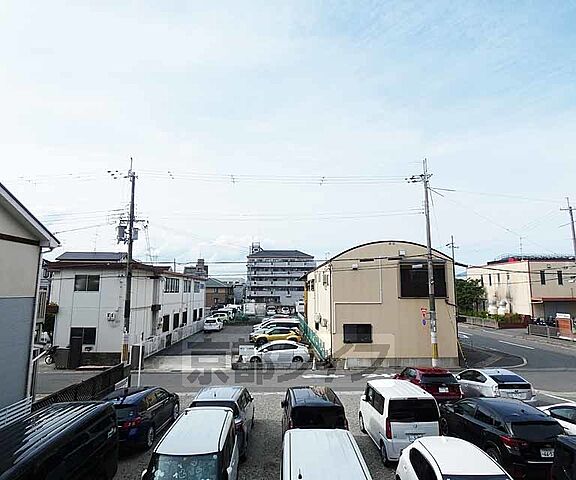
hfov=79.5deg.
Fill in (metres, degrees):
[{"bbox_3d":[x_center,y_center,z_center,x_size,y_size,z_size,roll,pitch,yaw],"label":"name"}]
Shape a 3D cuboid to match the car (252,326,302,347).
[{"bbox_3d":[-1.030,8.611,31.299,4.300,1.570,1.770,1,-8,-4],"label":"car"}]

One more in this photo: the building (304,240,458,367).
[{"bbox_3d":[6.537,5.534,32.371,8.600,8.000,20.500,0,-8,-1],"label":"building"}]

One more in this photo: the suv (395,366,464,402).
[{"bbox_3d":[6.420,6.613,16.483,1.770,1.550,4.250,0,-8,-3],"label":"suv"}]

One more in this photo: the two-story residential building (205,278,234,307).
[{"bbox_3d":[-19.623,13.812,89.951,11.000,8.000,8.500,0,-8,0],"label":"two-story residential building"}]

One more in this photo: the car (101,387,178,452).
[{"bbox_3d":[-5.260,6.063,12.369,1.760,1.480,4.400,0,-8,0],"label":"car"}]

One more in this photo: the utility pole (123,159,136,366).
[{"bbox_3d":[-10.550,1.270,23.384,0.500,14.070,0.500,0,-8,-1],"label":"utility pole"}]

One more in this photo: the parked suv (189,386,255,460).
[{"bbox_3d":[-2.150,5.869,11.639,1.760,1.660,4.250,0,-8,-1],"label":"parked suv"}]

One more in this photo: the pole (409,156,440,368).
[{"bbox_3d":[9.147,1.270,23.384,1.400,14.070,0.700,0,-8,-1],"label":"pole"}]

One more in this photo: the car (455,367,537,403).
[{"bbox_3d":[9.300,6.629,16.379,1.750,1.490,4.450,0,-8,-3],"label":"car"}]

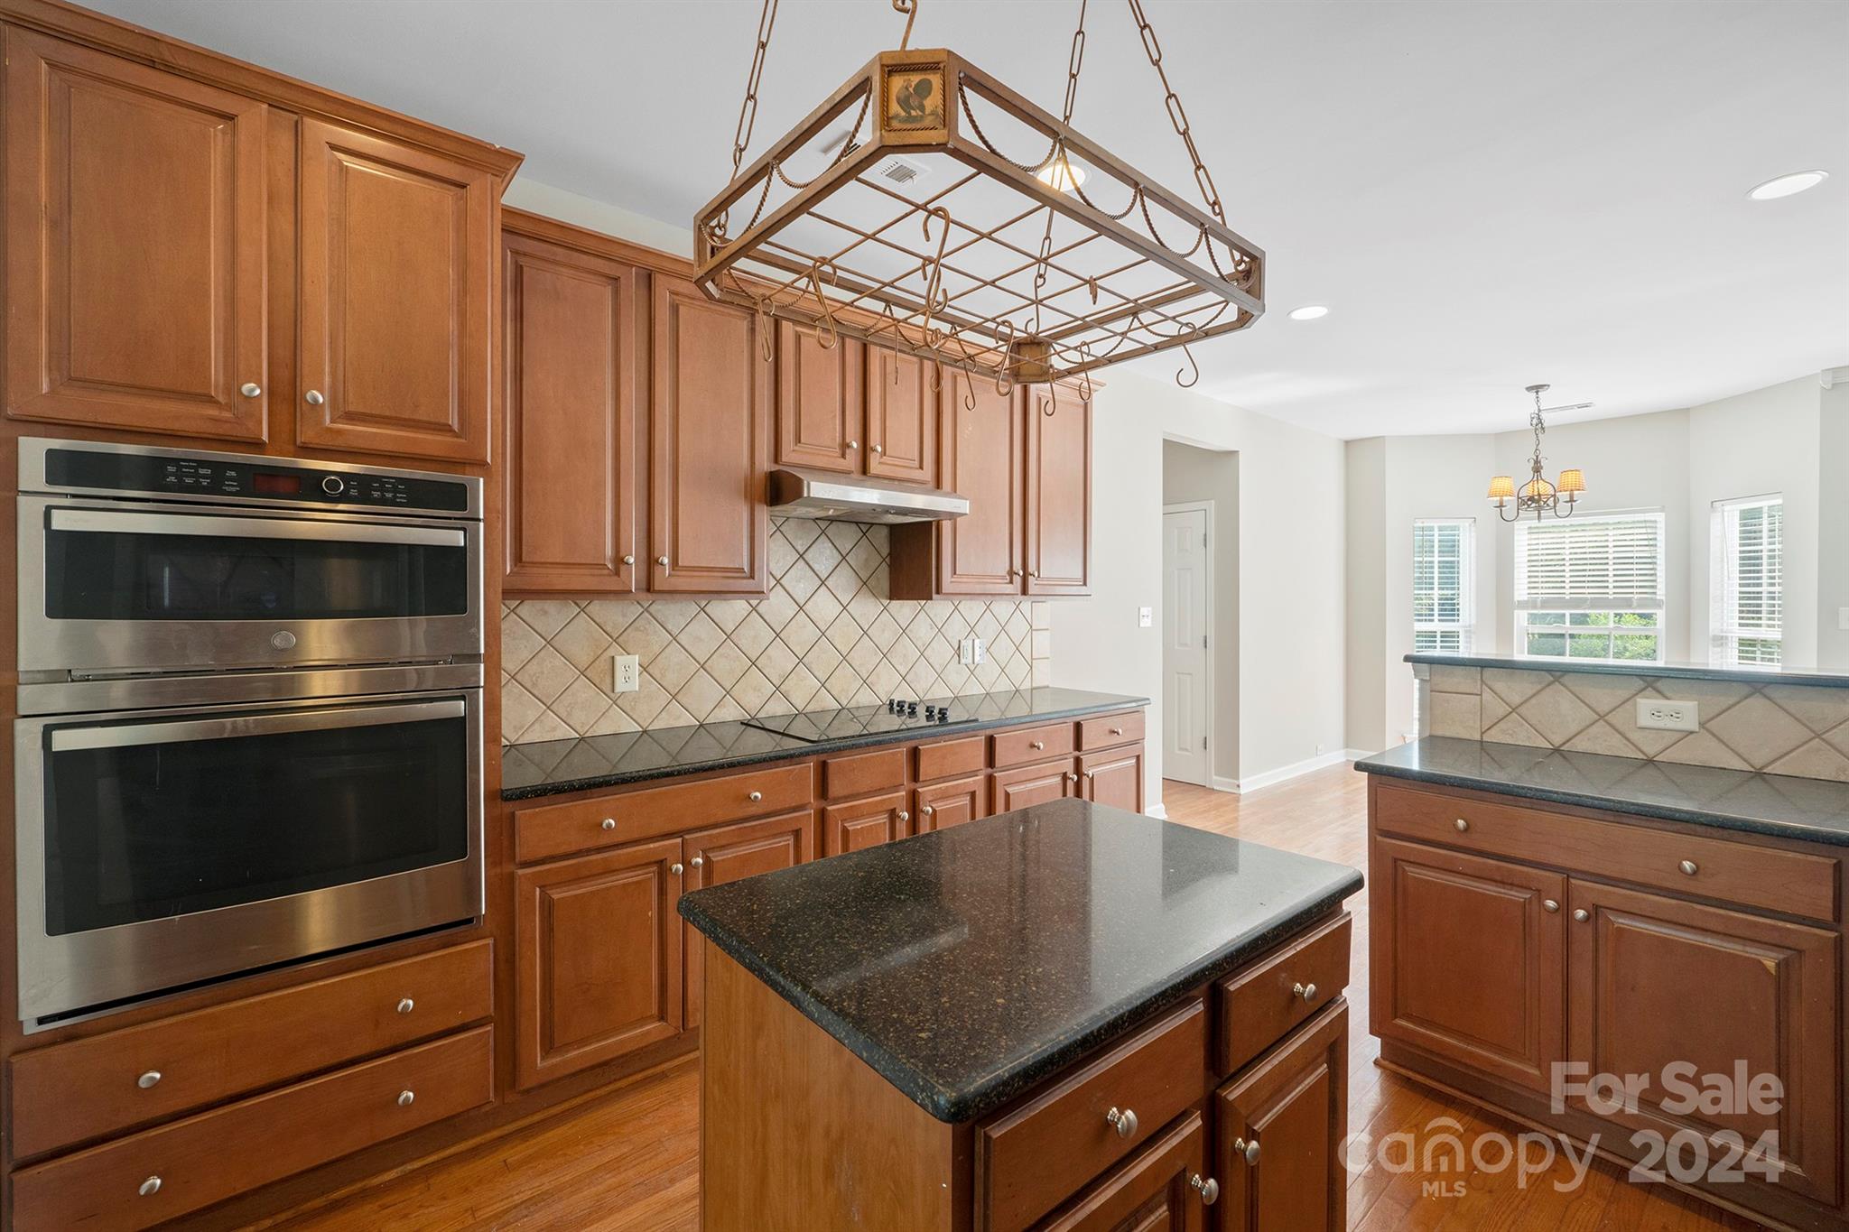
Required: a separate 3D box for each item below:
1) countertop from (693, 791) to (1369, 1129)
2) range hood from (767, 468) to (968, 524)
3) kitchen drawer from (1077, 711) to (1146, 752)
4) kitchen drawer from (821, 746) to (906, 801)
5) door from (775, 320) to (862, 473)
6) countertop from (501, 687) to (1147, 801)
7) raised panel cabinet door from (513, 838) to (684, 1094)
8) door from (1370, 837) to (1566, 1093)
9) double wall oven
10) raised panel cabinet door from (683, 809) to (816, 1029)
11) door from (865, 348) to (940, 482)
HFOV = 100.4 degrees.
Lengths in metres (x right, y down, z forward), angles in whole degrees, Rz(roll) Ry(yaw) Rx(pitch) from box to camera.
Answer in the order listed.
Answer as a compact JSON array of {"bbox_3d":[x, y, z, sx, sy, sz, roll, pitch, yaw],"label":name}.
[{"bbox_3d":[0.192,0.474,1.312,0.998,0.036,0.684,-1,1,-39],"label":"countertop"},{"bbox_3d":[-0.282,-0.468,3.085,0.768,0.135,0.535,-1,1,-39],"label":"range hood"},{"bbox_3d":[0.762,0.521,3.641,0.465,0.135,0.350,-1,1,-40],"label":"kitchen drawer"},{"bbox_3d":[-0.331,0.549,2.855,0.336,0.132,0.420,-1,1,-39],"label":"kitchen drawer"},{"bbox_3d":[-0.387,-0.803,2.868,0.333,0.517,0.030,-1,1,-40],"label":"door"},{"bbox_3d":[-0.188,0.435,3.087,2.795,0.036,0.650,-1,1,-39],"label":"countertop"},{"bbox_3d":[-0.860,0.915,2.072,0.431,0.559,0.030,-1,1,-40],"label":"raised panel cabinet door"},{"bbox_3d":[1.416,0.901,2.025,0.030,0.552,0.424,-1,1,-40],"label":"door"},{"bbox_3d":[-1.528,0.214,1.843,0.755,1.100,0.580,-1,1,-40],"label":"double wall oven"},{"bbox_3d":[-0.533,0.918,2.383,0.443,0.556,0.035,0,1,-41],"label":"raised panel cabinet door"},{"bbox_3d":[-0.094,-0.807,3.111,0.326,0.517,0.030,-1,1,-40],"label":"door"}]

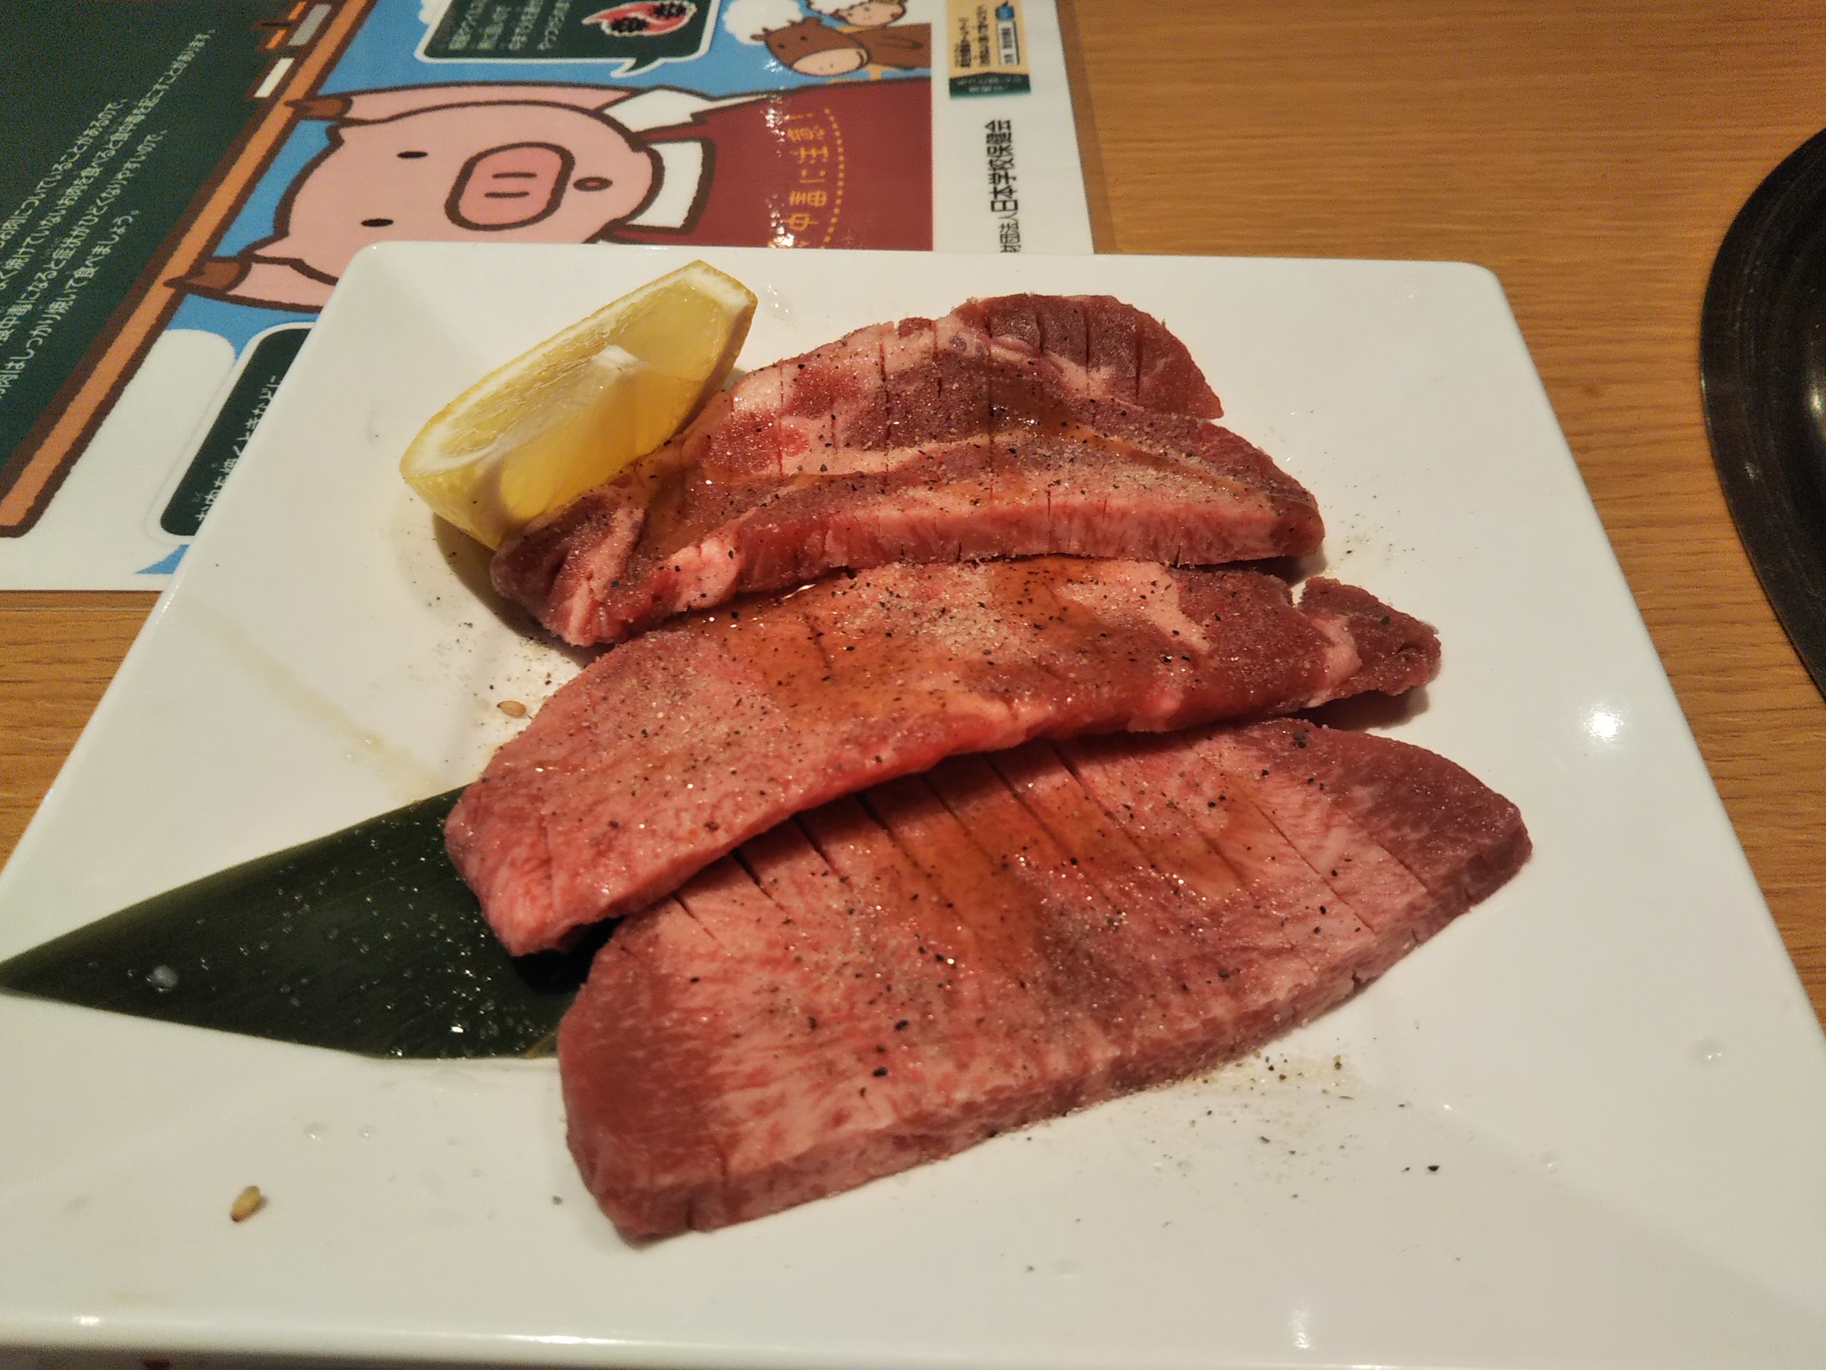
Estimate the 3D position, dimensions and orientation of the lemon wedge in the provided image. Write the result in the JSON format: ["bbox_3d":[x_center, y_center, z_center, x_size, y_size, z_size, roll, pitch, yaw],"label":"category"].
[{"bbox_3d":[-0.043,-0.043,0.232,0.024,0.025,0.066,24,49,23],"label":"lemon wedge"}]

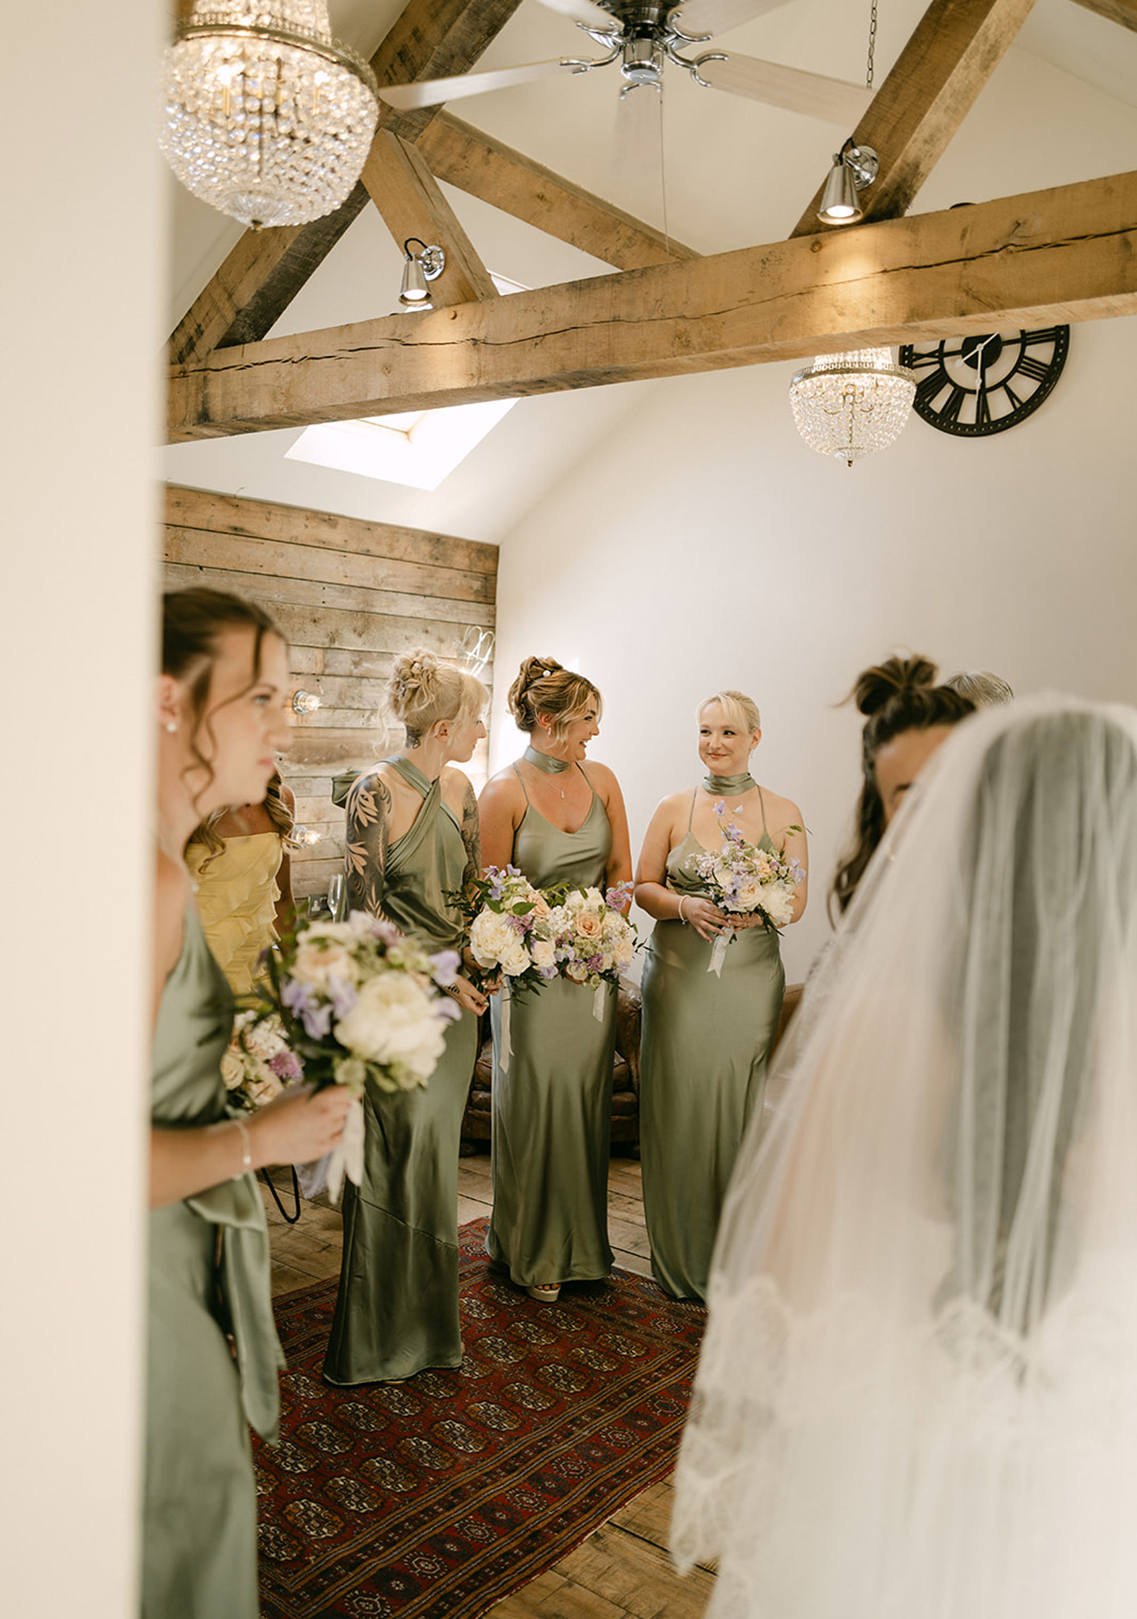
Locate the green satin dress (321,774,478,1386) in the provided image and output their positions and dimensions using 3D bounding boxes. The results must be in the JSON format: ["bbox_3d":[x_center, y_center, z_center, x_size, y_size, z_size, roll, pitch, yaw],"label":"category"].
[{"bbox_3d":[-0.404,0.603,3.200,0.360,1.480,0.370,7,6,41],"label":"green satin dress"}]

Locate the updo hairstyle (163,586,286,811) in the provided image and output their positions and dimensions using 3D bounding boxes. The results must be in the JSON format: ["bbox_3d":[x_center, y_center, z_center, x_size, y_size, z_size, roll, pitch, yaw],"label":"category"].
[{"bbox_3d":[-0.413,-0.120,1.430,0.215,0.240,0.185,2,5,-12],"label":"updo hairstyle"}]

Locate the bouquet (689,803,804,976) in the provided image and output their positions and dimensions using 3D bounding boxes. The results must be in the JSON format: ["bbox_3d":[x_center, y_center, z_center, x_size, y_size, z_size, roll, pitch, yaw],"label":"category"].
[{"bbox_3d":[0.465,0.211,3.470,0.290,0.440,0.260,3,5,9],"label":"bouquet"}]

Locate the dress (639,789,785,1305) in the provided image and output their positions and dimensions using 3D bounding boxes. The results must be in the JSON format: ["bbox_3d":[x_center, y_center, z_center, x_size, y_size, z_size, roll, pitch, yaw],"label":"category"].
[{"bbox_3d":[0.403,0.633,3.700,0.410,1.410,0.340,3,5,5],"label":"dress"}]

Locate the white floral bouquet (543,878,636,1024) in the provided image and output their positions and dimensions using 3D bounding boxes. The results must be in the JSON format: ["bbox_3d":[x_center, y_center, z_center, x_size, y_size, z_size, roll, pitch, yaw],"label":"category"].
[{"bbox_3d":[0.053,0.360,3.430,0.260,0.350,0.250,2,5,-6],"label":"white floral bouquet"}]

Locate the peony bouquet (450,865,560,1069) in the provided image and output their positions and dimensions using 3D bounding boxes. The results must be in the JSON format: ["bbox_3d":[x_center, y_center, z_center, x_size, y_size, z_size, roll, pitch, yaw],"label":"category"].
[{"bbox_3d":[-0.142,0.361,3.030,0.245,0.455,0.240,2,5,0],"label":"peony bouquet"}]

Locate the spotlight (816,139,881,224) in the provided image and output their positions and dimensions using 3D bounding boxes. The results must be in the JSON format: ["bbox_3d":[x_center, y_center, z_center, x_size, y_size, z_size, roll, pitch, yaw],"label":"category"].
[{"bbox_3d":[0.579,-1.298,2.750,0.100,0.172,0.150,6,6,37],"label":"spotlight"}]

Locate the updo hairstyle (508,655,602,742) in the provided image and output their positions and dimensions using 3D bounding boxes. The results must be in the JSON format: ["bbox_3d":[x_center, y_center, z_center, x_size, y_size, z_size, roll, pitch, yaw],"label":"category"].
[{"bbox_3d":[-0.039,-0.305,3.680,0.250,0.235,0.200,4,5,21],"label":"updo hairstyle"}]

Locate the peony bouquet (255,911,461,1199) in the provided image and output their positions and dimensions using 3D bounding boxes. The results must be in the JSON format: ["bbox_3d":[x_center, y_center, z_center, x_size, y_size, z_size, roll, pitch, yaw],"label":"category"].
[{"bbox_3d":[-0.233,0.270,1.470,0.215,0.300,0.200,0,5,-30],"label":"peony bouquet"}]

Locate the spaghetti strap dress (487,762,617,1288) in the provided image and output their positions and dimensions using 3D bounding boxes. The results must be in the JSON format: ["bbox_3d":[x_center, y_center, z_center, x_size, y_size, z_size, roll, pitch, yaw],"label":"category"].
[{"bbox_3d":[-0.035,0.587,3.720,0.380,1.430,0.330,1,5,-19],"label":"spaghetti strap dress"}]

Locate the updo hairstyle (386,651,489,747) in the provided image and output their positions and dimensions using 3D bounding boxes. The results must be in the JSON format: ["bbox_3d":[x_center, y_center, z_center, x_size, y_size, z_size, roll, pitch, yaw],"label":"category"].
[{"bbox_3d":[-0.319,-0.269,3.170,0.230,0.230,0.190,2,5,-12],"label":"updo hairstyle"}]

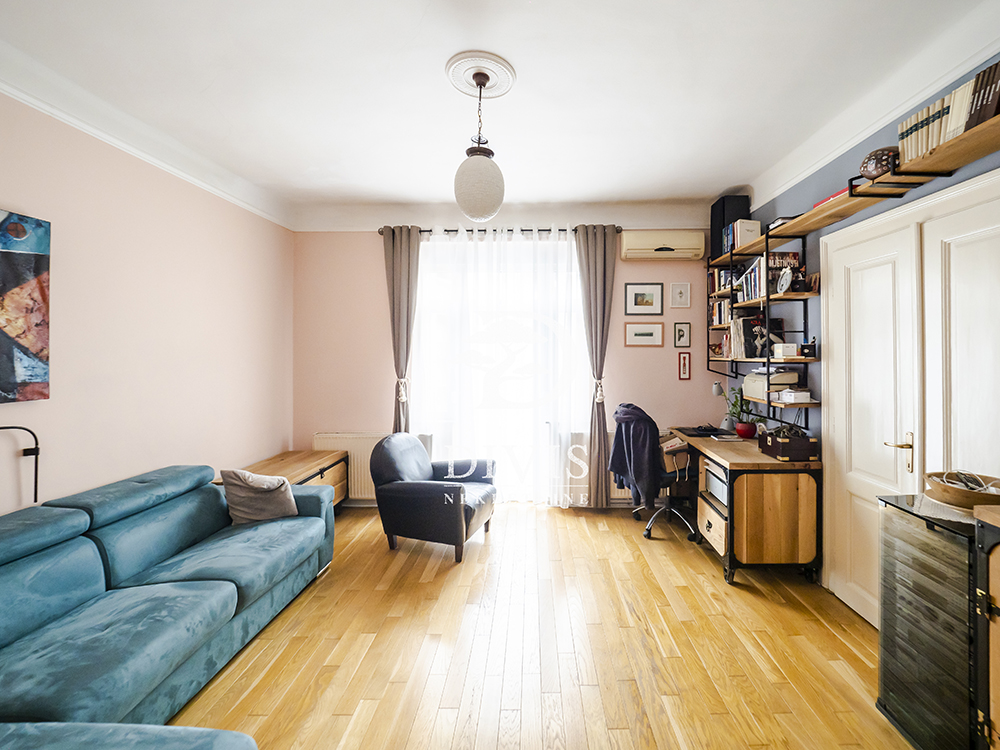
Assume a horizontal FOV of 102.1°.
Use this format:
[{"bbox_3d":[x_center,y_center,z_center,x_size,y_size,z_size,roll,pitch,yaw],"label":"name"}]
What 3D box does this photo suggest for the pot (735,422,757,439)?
[{"bbox_3d":[2.075,0.470,3.410,0.160,0.130,0.160,0,2,3],"label":"pot"}]

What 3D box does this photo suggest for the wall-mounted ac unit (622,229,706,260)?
[{"bbox_3d":[1.522,-1.205,3.810,0.755,0.255,0.190,0,2,3],"label":"wall-mounted ac unit"}]

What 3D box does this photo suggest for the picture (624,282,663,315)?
[{"bbox_3d":[1.386,-0.729,3.885,0.370,0.318,0.025,0,2,3],"label":"picture"}]

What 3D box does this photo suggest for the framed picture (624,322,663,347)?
[{"bbox_3d":[1.388,-0.388,3.885,0.380,0.245,0.025,0,2,3],"label":"framed picture"}]

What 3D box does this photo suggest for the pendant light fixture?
[{"bbox_3d":[-0.096,-1.176,2.100,0.360,0.770,0.360,0,1,0],"label":"pendant light fixture"}]

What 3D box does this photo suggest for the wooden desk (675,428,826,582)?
[{"bbox_3d":[1.832,0.929,3.235,0.600,0.765,1.250,0,1,4],"label":"wooden desk"}]

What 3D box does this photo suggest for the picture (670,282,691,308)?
[{"bbox_3d":[1.754,-0.769,3.920,0.195,0.242,0.022,0,1,3],"label":"picture"}]

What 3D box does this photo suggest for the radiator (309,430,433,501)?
[{"bbox_3d":[-1.206,0.874,3.840,1.120,0.630,0.110,0,1,3],"label":"radiator"}]

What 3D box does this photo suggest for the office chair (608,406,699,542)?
[{"bbox_3d":[1.351,0.780,3.430,0.630,1.040,0.600,0,2,-13],"label":"office chair"}]

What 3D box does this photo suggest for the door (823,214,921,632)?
[{"bbox_3d":[2.060,0.316,2.244,0.060,2.140,0.580,0,2,4],"label":"door"}]

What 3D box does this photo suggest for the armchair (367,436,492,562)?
[{"bbox_3d":[-0.537,0.915,3.308,0.834,0.854,0.696,1,2,20],"label":"armchair"}]

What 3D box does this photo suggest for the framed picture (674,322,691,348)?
[{"bbox_3d":[1.773,-0.383,3.920,0.154,0.244,0.022,0,1,3],"label":"framed picture"}]

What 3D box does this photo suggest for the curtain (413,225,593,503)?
[{"bbox_3d":[0.005,-0.075,3.810,1.740,2.630,0.120,0,1,2],"label":"curtain"}]

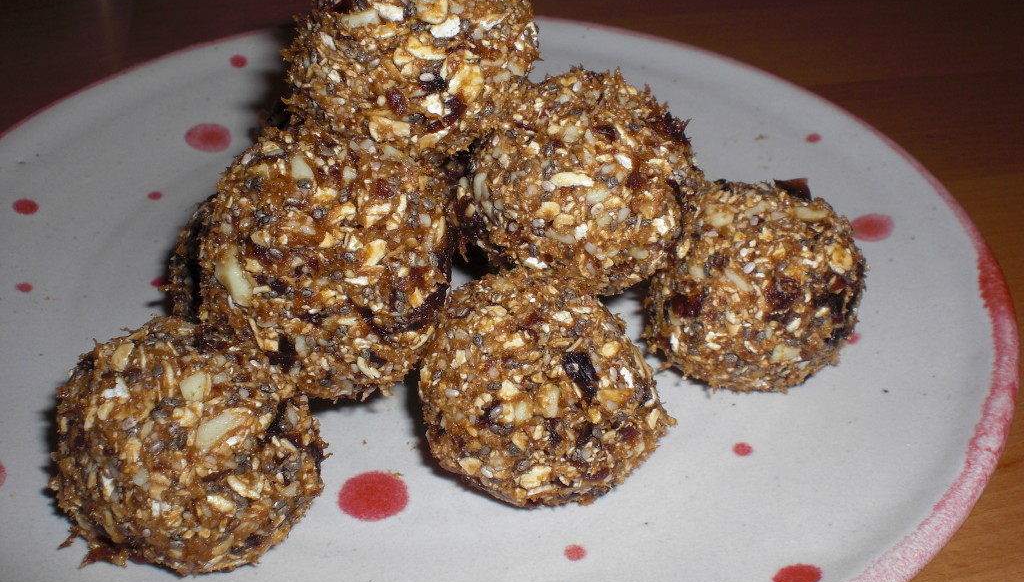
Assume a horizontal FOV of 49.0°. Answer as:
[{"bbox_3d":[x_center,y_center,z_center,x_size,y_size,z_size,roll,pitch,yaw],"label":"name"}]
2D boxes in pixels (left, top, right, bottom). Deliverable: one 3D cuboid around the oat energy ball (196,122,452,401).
[{"bbox_3d":[-0.029,-0.005,0.178,0.041,0.044,0.042,1,38,0],"label":"oat energy ball"}]

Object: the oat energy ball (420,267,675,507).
[{"bbox_3d":[0.005,0.017,0.195,0.043,0.041,0.042,1,38,0],"label":"oat energy ball"}]

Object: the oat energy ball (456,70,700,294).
[{"bbox_3d":[0.013,-0.020,0.210,0.045,0.042,0.044,1,38,0],"label":"oat energy ball"}]

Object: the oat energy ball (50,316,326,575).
[{"bbox_3d":[-0.052,0.025,0.184,0.043,0.041,0.042,1,38,0],"label":"oat energy ball"}]

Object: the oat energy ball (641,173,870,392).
[{"bbox_3d":[0.047,-0.001,0.220,0.041,0.041,0.041,1,38,0],"label":"oat energy ball"}]

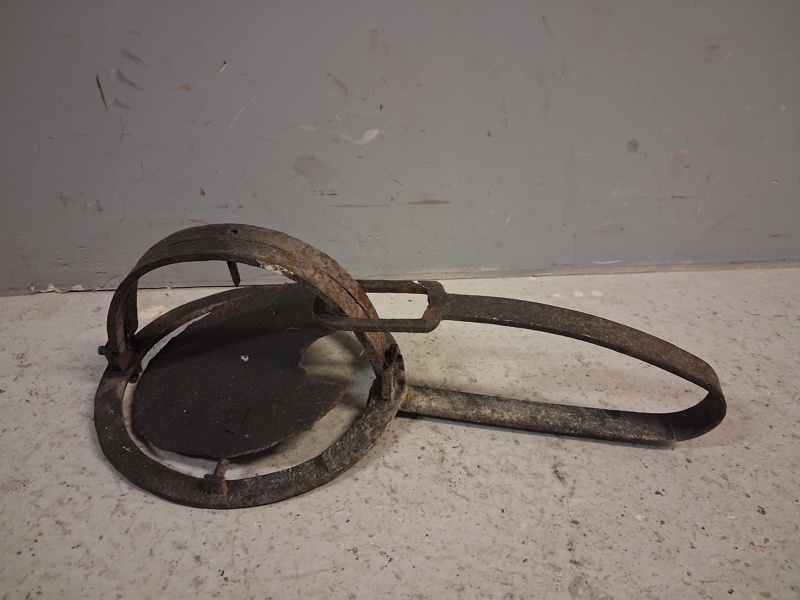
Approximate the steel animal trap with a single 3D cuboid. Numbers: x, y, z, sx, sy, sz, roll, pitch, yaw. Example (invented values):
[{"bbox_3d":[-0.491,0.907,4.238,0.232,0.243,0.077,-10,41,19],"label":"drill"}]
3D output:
[{"bbox_3d":[0.004,0.028,0.475,0.507,0.137,0.254,7,38,4],"label":"steel animal trap"}]

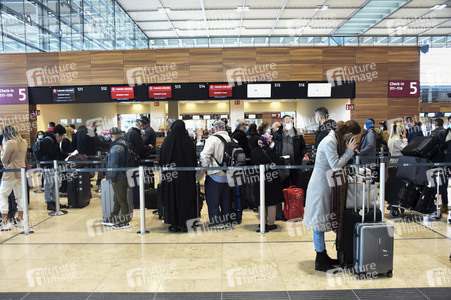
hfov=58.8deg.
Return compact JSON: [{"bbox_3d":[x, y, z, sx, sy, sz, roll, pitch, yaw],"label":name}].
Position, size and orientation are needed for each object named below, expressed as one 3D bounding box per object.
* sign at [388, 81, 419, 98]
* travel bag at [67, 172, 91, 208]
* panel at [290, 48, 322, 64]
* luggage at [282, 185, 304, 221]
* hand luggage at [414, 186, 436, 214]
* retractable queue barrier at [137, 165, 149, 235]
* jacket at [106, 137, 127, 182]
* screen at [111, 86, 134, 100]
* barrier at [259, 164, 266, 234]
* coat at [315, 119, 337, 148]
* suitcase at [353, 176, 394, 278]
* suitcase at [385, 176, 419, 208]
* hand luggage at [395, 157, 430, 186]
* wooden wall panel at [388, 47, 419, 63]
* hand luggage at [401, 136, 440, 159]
[{"bbox_3d":[6.660,-2.251,14.927,1.158,0.629,0.050,-1,3,0],"label":"sign"},{"bbox_3d":[-2.990,0.776,8.184,0.290,0.750,0.500,-1,3,0],"label":"travel bag"},{"bbox_3d":[3.048,-3.510,15.073,1.250,0.630,0.050,-1,3,0],"label":"panel"},{"bbox_3d":[1.172,0.879,6.853,0.300,0.570,0.220,-2,3,-20],"label":"luggage"},{"bbox_3d":[3.441,0.870,6.900,0.220,0.410,0.380,19,8,15],"label":"hand luggage"},{"bbox_3d":[-1.240,0.747,5.981,0.185,0.995,0.185,-1,3,0],"label":"retractable queue barrier"},{"bbox_3d":[-1.758,0.155,6.550,0.340,0.740,0.480,0,3,13],"label":"jacket"},{"bbox_3d":[-3.894,-2.150,15.190,0.890,0.510,0.090,-1,3,0],"label":"screen"},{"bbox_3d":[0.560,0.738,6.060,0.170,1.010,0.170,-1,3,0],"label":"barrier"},{"bbox_3d":[1.505,-0.088,6.000,0.370,0.750,0.520,1,3,24],"label":"coat"},{"bbox_3d":[1.549,0.786,4.188,0.355,1.030,0.240,-1,3,1],"label":"suitcase"},{"bbox_3d":[2.987,0.715,6.800,0.260,0.480,0.390,14,0,-10],"label":"suitcase"},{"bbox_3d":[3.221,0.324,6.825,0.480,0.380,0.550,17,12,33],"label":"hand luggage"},{"bbox_3d":[6.641,-3.548,14.884,1.155,0.588,0.040,-1,3,0],"label":"wooden wall panel"},{"bbox_3d":[3.291,-0.042,6.750,0.380,0.180,0.560,-39,3,0],"label":"hand luggage"}]

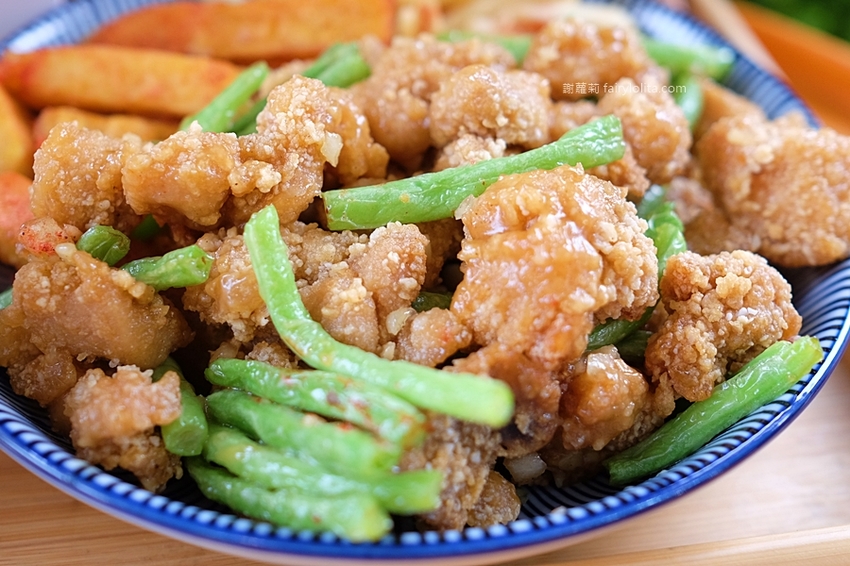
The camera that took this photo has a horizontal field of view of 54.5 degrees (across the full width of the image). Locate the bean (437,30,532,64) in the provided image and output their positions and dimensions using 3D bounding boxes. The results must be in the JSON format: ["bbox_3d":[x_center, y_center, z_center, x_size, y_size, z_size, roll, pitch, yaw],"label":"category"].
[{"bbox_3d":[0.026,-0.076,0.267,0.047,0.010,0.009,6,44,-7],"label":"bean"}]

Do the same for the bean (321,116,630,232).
[{"bbox_3d":[0.012,-0.025,0.193,0.073,0.010,0.010,-13,46,-6],"label":"bean"}]

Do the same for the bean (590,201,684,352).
[{"bbox_3d":[0.055,-0.003,0.211,0.016,0.016,0.049,25,64,20],"label":"bean"}]

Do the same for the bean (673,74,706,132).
[{"bbox_3d":[0.082,-0.055,0.258,0.010,0.011,0.030,4,69,0],"label":"bean"}]

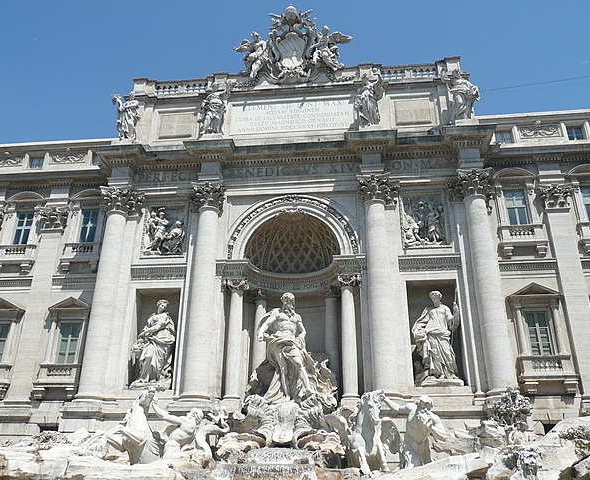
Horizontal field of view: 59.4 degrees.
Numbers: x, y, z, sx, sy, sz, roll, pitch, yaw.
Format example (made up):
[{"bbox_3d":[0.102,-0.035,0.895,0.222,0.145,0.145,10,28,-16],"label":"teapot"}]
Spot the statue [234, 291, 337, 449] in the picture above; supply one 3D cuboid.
[{"bbox_3d":[-0.394,5.571,23.081,4.132,6.873,3.480,-2,-22,5],"label":"statue"}]

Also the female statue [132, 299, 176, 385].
[{"bbox_3d":[-6.890,5.081,25.611,1.995,4.322,1.282,-2,-23,6],"label":"female statue"}]

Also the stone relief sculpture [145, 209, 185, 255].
[{"bbox_3d":[-6.812,-0.492,27.311,2.128,2.772,0.495,-2,-23,6],"label":"stone relief sculpture"}]

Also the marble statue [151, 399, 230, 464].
[{"bbox_3d":[-3.868,6.967,18.719,2.920,2.029,1.881,-10,-25,24],"label":"marble statue"}]

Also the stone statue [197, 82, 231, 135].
[{"bbox_3d":[-4.541,-7.378,28.974,1.683,3.386,1.188,-2,-23,6],"label":"stone statue"}]

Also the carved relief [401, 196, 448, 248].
[{"bbox_3d":[6.606,-0.957,26.287,2.280,2.964,0.427,-2,-23,6],"label":"carved relief"}]

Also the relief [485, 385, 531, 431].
[{"bbox_3d":[8.299,6.494,20.044,1.634,1.663,1.287,-2,-23,6],"label":"relief"}]

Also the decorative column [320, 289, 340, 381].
[{"bbox_3d":[1.889,5.289,26.906,1.000,6.003,1.000,-2,-22,5],"label":"decorative column"}]

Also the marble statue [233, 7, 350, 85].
[{"bbox_3d":[-0.115,-12.027,32.057,6.612,5.220,1.827,-2,-22,5],"label":"marble statue"}]

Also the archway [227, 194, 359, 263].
[{"bbox_3d":[-0.023,-0.363,28.671,6.786,3.480,2.871,-2,-22,5],"label":"archway"}]

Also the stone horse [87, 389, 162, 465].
[{"bbox_3d":[-6.301,6.933,19.384,2.470,2.660,1.472,14,-26,-29],"label":"stone horse"}]

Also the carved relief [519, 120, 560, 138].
[{"bbox_3d":[13.436,-6.052,28.403,2.079,1.089,0.248,-2,-23,6],"label":"carved relief"}]

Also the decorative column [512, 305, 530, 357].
[{"bbox_3d":[10.618,4.175,24.204,0.416,2.495,0.416,-2,-23,6],"label":"decorative column"}]

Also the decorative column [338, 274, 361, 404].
[{"bbox_3d":[2.619,4.614,25.031,1.131,6.046,1.131,-2,-22,5],"label":"decorative column"}]

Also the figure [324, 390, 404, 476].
[{"bbox_3d":[2.434,6.843,18.770,2.175,3.045,2.697,3,-22,-9],"label":"figure"}]

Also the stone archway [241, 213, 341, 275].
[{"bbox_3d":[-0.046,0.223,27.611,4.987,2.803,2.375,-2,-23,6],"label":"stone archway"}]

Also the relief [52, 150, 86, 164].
[{"bbox_3d":[-13.989,-4.972,32.048,1.870,0.783,0.261,-2,-22,5],"label":"relief"}]

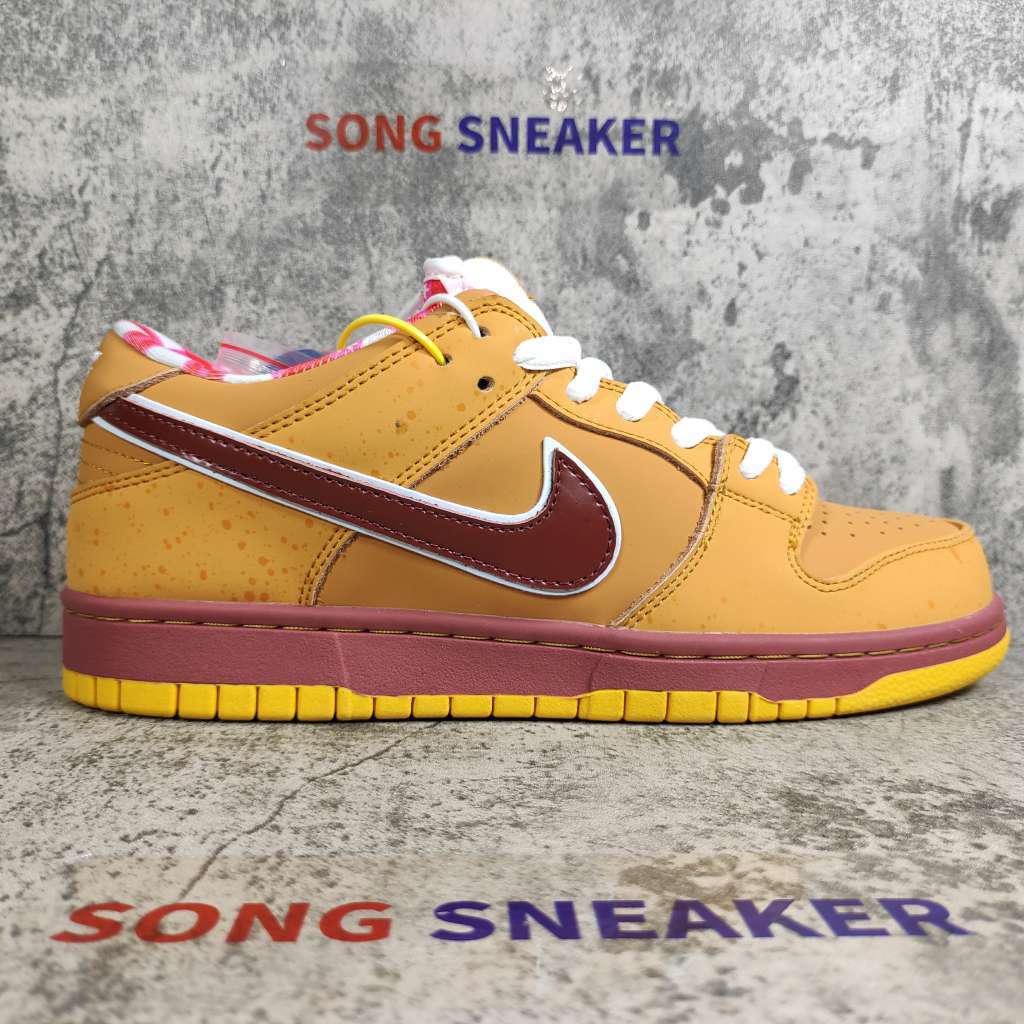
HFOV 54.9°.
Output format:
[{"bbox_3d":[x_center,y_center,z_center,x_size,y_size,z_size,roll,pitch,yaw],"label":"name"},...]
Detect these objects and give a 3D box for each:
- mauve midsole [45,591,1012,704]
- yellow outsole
[{"bbox_3d":[0.010,0.034,0.319,0.291,0.027,0.105,0,4,-2],"label":"mauve midsole"},{"bbox_3d":[0.010,0.044,0.320,0.293,0.018,0.107,0,4,-2],"label":"yellow outsole"}]

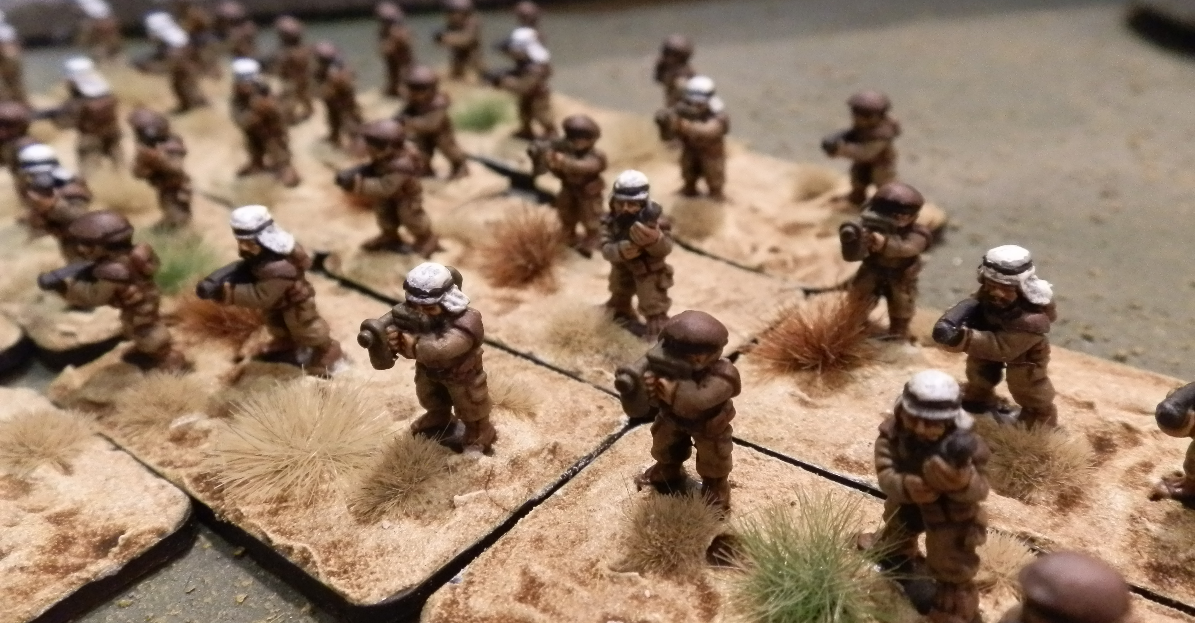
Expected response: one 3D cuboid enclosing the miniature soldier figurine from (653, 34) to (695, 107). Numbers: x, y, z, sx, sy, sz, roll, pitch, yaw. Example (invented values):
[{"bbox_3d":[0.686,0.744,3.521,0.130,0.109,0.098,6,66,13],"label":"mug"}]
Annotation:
[{"bbox_3d":[0.013,-0.037,0.156,0.007,0.016,0.009,14,31,24],"label":"miniature soldier figurine"}]

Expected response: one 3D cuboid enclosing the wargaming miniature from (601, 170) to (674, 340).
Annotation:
[{"bbox_3d":[0.004,-0.005,0.096,0.007,0.017,0.008,2,28,4],"label":"wargaming miniature"}]

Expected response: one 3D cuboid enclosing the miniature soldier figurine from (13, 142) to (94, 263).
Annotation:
[{"bbox_3d":[-0.062,-0.011,0.112,0.009,0.017,0.008,5,28,11],"label":"miniature soldier figurine"}]

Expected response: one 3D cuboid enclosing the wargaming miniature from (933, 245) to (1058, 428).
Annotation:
[{"bbox_3d":[0.034,0.003,0.083,0.011,0.016,0.009,-24,35,-36],"label":"wargaming miniature"}]

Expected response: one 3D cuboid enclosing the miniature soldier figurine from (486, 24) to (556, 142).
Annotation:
[{"bbox_3d":[-0.012,-0.035,0.150,0.011,0.017,0.007,-23,36,-36],"label":"miniature soldier figurine"}]

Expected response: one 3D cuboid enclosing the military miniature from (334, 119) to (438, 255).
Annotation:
[{"bbox_3d":[-0.026,-0.015,0.118,0.011,0.016,0.009,-25,36,-38],"label":"military miniature"}]

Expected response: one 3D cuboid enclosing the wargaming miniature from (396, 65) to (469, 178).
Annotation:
[{"bbox_3d":[-0.025,-0.028,0.143,0.009,0.016,0.011,20,34,35],"label":"wargaming miniature"}]

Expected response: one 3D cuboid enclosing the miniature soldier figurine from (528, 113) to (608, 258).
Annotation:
[{"bbox_3d":[-0.004,-0.016,0.119,0.009,0.016,0.009,-24,35,-36],"label":"miniature soldier figurine"}]

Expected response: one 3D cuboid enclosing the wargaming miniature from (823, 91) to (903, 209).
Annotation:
[{"bbox_3d":[0.036,-0.022,0.134,0.007,0.016,0.011,25,37,38],"label":"wargaming miniature"}]

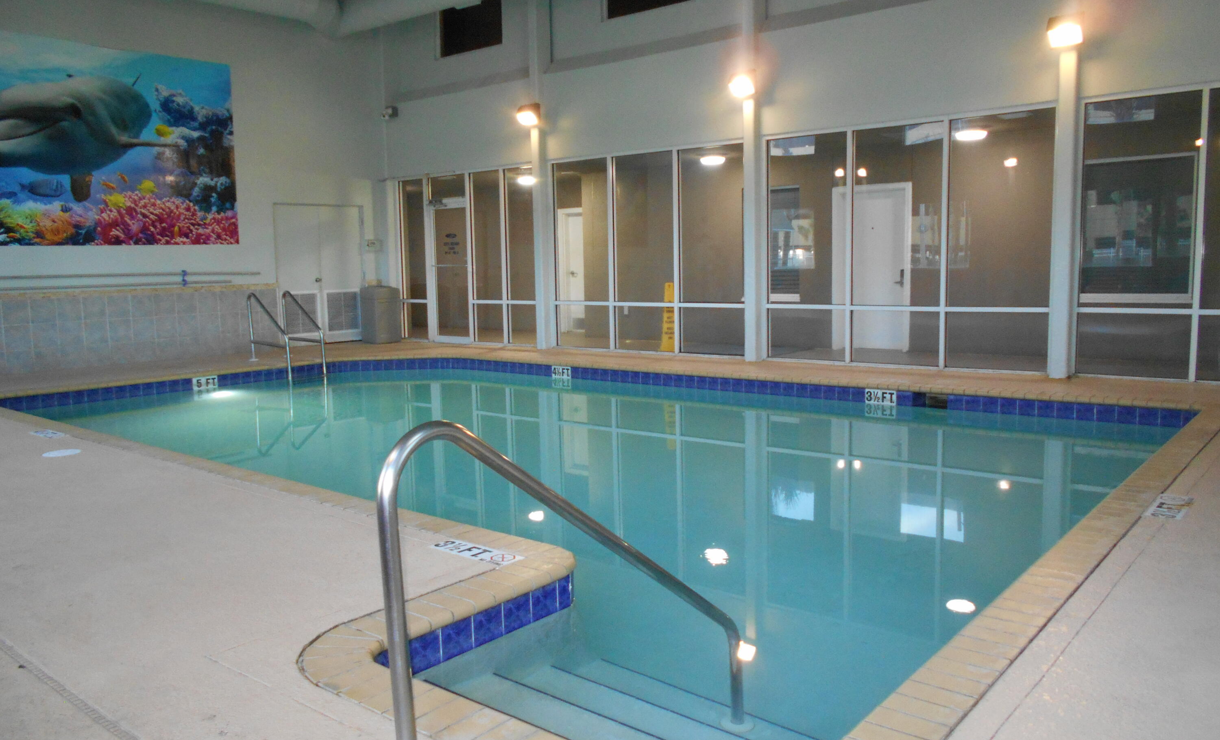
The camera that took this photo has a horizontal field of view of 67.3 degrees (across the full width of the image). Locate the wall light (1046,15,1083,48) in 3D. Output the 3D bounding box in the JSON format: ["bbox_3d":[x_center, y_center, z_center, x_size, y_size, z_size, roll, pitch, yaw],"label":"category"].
[{"bbox_3d":[4.087,-3.034,8.228,0.275,0.240,0.185,4,9,39],"label":"wall light"}]

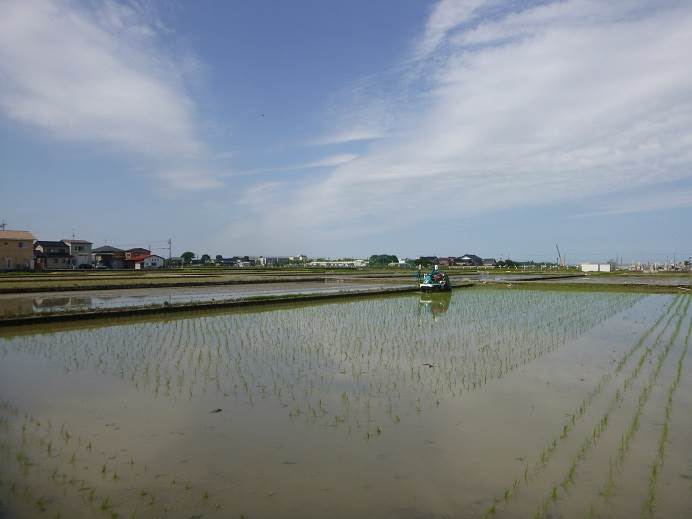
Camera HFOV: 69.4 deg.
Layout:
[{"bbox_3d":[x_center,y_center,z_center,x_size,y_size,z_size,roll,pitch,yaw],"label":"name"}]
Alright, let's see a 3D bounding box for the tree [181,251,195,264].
[{"bbox_3d":[-79.082,-0.500,250.000,7.000,6.700,7.000,0,-1,-20],"label":"tree"}]

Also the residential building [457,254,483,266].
[{"bbox_3d":[80.307,0.650,325.000,11.500,7.600,14.500,0,-1,37],"label":"residential building"}]

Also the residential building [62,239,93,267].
[{"bbox_3d":[-68.892,-1.306,128.000,6.800,7.300,5.800,0,-1,37],"label":"residential building"}]

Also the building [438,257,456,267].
[{"bbox_3d":[66.001,1.398,325.000,8.800,6.000,8.500,0,-1,37],"label":"building"}]

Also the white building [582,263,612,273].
[{"bbox_3d":[94.226,3.291,188.000,9.800,2.900,3.000,0,-1,37],"label":"white building"}]

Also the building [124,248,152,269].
[{"bbox_3d":[-74.149,-0.356,178.000,7.000,7.200,7.600,0,-1,37],"label":"building"}]

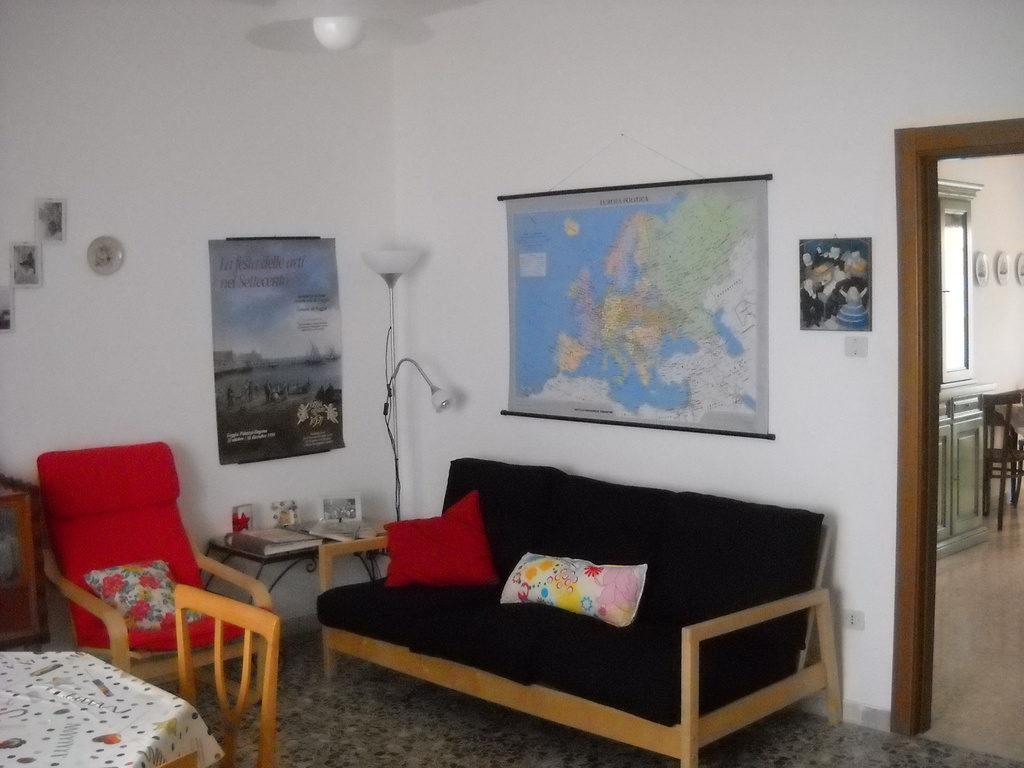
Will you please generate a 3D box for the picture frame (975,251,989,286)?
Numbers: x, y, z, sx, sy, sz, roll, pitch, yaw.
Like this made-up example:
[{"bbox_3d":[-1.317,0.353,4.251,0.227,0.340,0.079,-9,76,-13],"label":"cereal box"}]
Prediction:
[{"bbox_3d":[3.333,-0.815,8.596,0.030,0.240,0.230,4,6,42],"label":"picture frame"}]

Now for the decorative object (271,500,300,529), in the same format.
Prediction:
[{"bbox_3d":[-1.052,0.601,5.583,0.033,0.128,0.138,4,6,42],"label":"decorative object"}]

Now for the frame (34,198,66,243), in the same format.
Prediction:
[{"bbox_3d":[-1.810,-0.639,4.757,0.016,0.172,0.125,4,6,42],"label":"frame"}]

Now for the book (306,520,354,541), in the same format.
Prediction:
[{"bbox_3d":[-0.795,0.668,5.363,0.250,0.033,0.170,4,7,44],"label":"book"}]

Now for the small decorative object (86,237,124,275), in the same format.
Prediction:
[{"bbox_3d":[-1.653,-0.523,4.932,0.024,0.158,0.158,4,6,42],"label":"small decorative object"}]

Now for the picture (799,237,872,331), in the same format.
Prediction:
[{"bbox_3d":[1.146,-0.352,4.311,0.295,0.335,0.025,4,7,43],"label":"picture"}]

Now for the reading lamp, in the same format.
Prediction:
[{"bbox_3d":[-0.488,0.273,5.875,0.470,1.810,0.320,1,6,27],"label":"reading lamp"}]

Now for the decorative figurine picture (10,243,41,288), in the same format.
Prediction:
[{"bbox_3d":[-1.911,-0.468,4.773,0.016,0.176,0.125,4,7,44],"label":"decorative figurine picture"}]

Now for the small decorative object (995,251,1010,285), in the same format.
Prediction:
[{"bbox_3d":[3.458,-0.810,8.532,0.025,0.235,0.185,4,7,44],"label":"small decorative object"}]

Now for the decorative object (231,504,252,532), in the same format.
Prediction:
[{"bbox_3d":[-1.206,0.605,5.415,0.035,0.138,0.097,4,6,42],"label":"decorative object"}]

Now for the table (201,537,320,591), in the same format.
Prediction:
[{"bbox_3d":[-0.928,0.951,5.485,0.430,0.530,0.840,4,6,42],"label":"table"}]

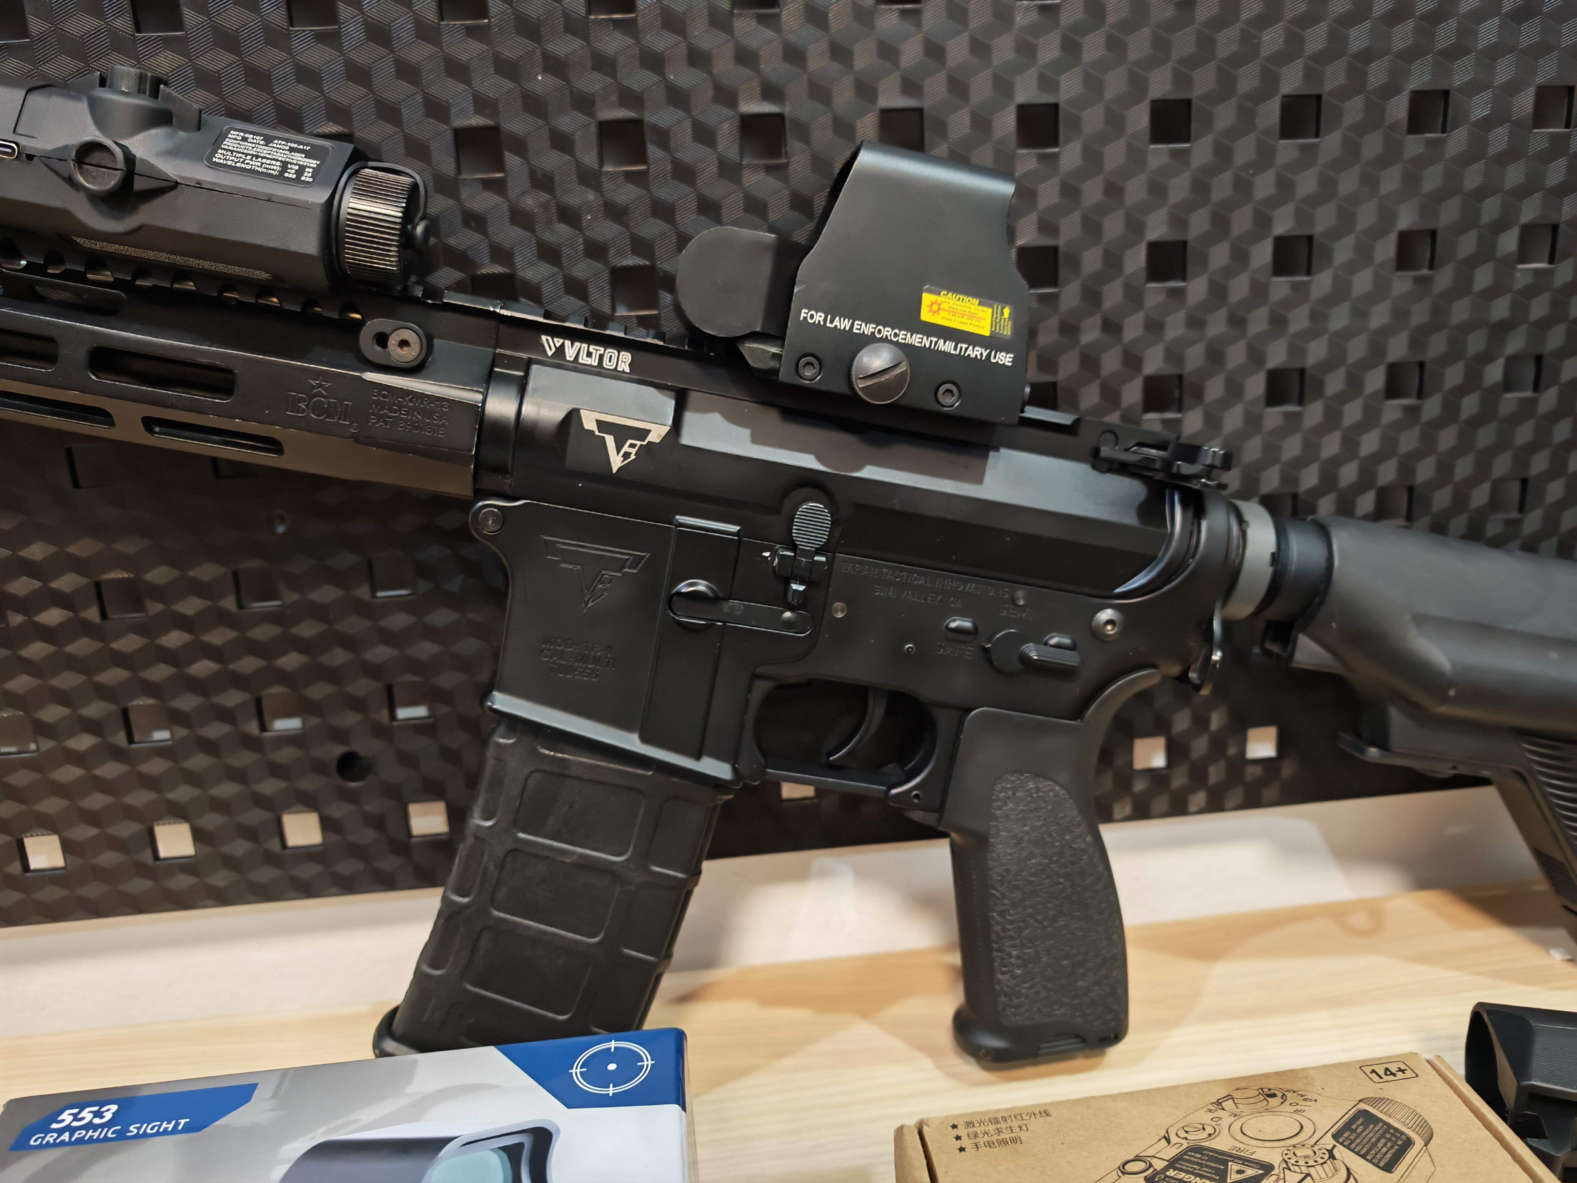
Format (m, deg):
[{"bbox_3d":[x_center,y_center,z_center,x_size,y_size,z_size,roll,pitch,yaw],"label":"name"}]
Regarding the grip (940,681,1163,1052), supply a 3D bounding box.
[{"bbox_3d":[0.074,0.081,0.326,0.064,0.120,0.031,1,15,-5],"label":"grip"}]

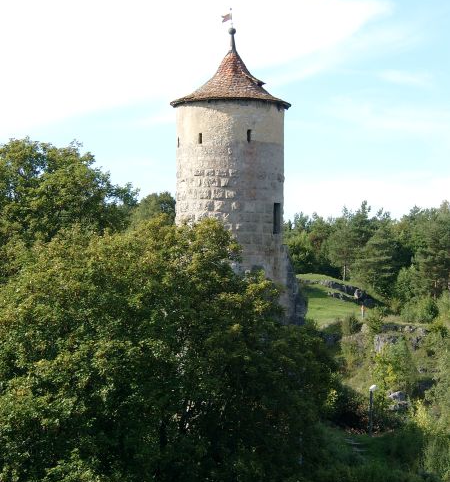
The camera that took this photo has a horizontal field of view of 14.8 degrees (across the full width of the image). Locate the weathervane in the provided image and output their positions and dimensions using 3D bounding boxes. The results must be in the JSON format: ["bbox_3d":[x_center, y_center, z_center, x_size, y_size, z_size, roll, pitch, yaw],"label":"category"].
[{"bbox_3d":[0.107,-13.281,103.000,0.700,1.180,0.100,1,0,0],"label":"weathervane"}]

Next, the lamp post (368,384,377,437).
[{"bbox_3d":[8.935,10.268,105.000,0.460,3.300,0.420,1,0,0],"label":"lamp post"}]

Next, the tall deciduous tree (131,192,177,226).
[{"bbox_3d":[-5.210,-1.010,140.000,6.000,8.500,6.000,1,0,0],"label":"tall deciduous tree"}]

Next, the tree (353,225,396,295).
[{"bbox_3d":[13.369,1.744,155.000,4.100,6.400,4.100,1,0,0],"label":"tree"}]

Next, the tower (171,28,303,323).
[{"bbox_3d":[0.565,-3.833,103.000,7.500,17.700,7.500,1,0,0],"label":"tower"}]

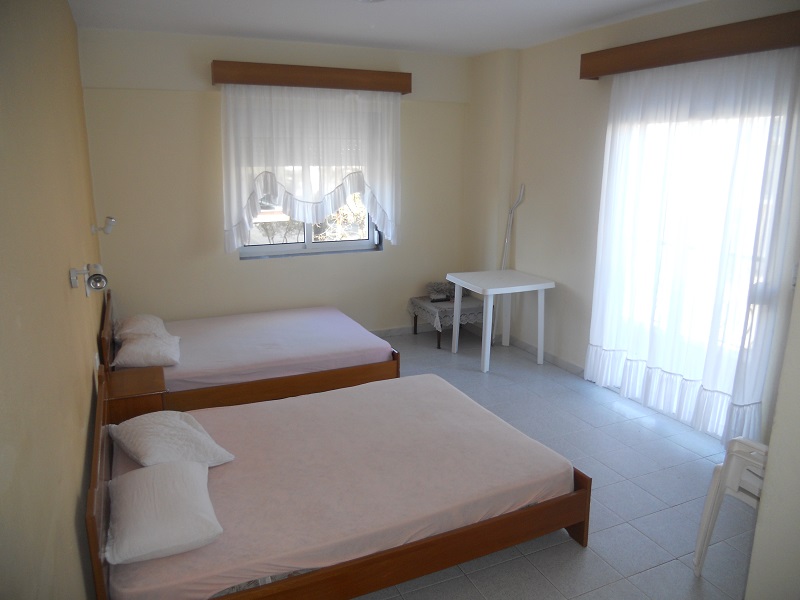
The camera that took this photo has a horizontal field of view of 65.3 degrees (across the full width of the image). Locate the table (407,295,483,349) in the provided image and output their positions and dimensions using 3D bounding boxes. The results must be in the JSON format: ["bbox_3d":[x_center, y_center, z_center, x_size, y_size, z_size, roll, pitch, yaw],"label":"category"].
[{"bbox_3d":[0.523,0.203,6.363,0.595,0.375,0.578,-6,15,-25],"label":"table"}]

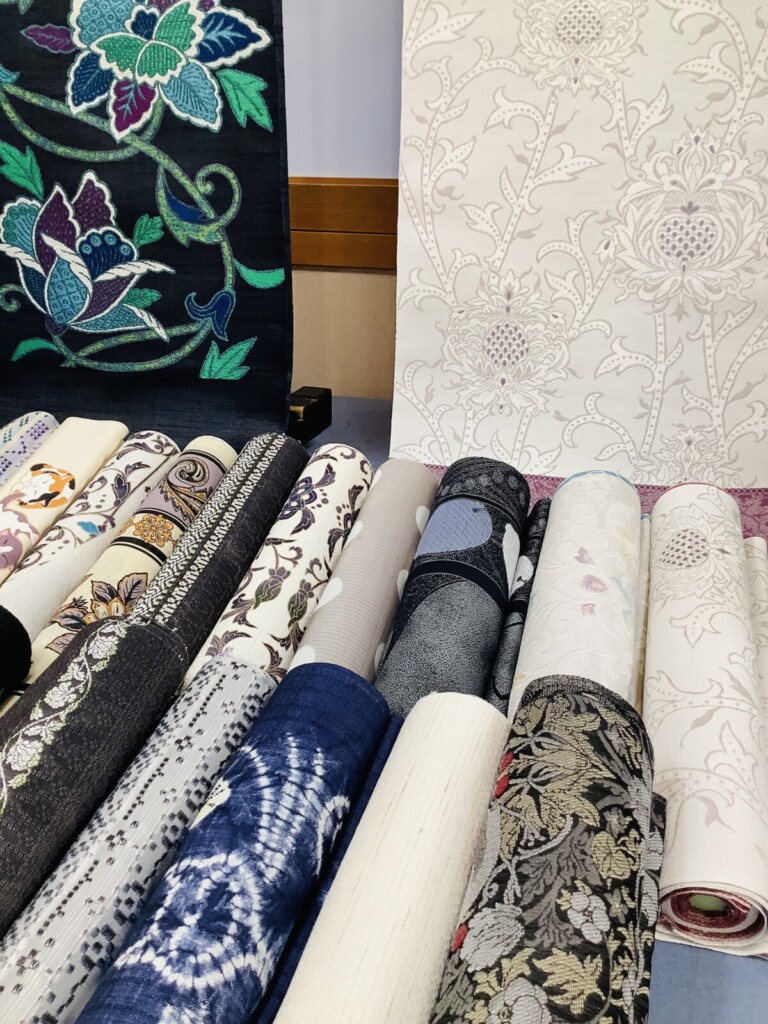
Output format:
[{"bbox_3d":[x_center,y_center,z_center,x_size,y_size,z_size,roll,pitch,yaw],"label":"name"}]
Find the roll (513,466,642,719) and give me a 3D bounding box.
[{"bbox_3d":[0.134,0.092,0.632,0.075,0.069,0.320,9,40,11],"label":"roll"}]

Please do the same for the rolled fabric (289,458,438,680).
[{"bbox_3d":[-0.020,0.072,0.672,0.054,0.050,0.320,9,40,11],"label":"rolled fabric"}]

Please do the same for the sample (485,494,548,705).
[{"bbox_3d":[0.091,0.100,0.649,0.029,0.037,0.320,9,40,11],"label":"sample"}]

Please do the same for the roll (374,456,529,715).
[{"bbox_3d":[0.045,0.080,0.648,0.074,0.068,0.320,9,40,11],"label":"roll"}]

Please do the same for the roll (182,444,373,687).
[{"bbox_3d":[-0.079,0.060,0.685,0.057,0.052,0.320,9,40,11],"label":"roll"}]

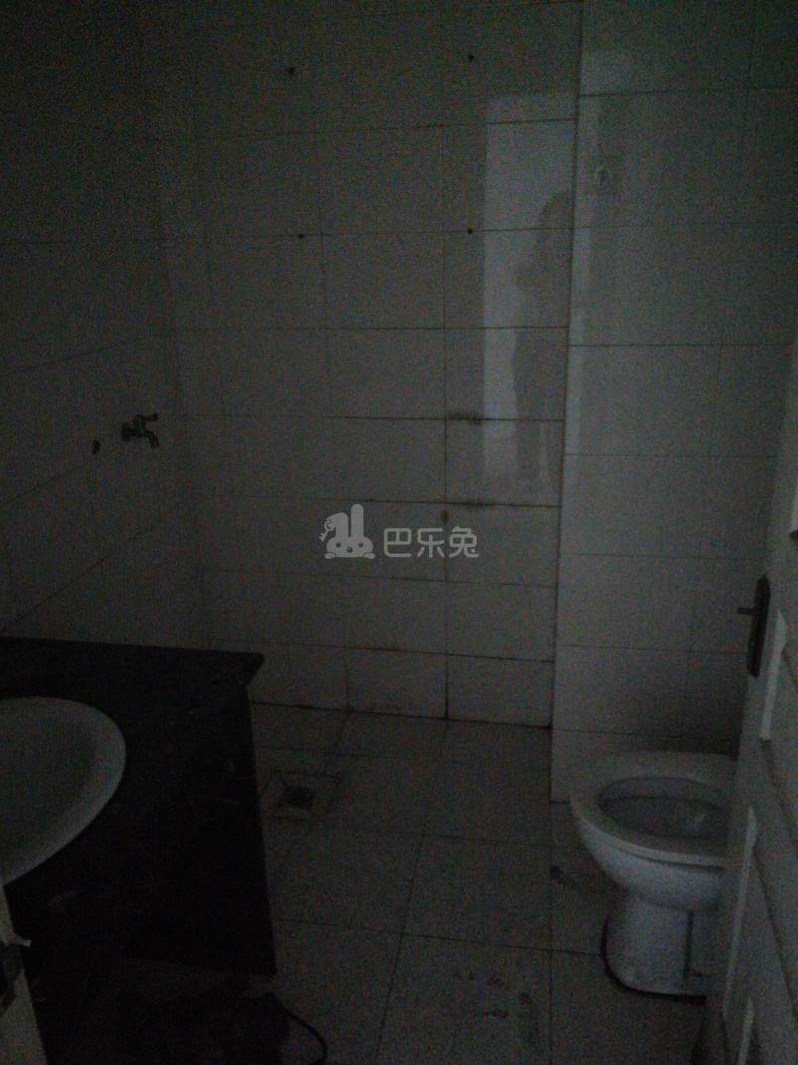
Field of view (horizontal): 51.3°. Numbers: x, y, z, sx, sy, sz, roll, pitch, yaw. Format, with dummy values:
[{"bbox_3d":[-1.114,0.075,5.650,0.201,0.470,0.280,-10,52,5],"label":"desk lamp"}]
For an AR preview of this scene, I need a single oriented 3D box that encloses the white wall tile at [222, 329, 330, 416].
[{"bbox_3d":[-0.360,-0.460,2.414,0.330,0.250,0.010,2,20,10],"label":"white wall tile"}]

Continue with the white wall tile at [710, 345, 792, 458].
[{"bbox_3d":[0.871,-0.286,1.831,0.330,0.251,0.010,2,20,9],"label":"white wall tile"}]

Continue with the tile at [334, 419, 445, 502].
[{"bbox_3d":[-0.027,-0.213,2.452,0.330,0.251,0.012,2,21,10],"label":"tile"}]

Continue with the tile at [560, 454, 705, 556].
[{"bbox_3d":[0.556,-0.064,1.991,0.334,0.251,0.012,2,21,10],"label":"tile"}]

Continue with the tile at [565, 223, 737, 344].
[{"bbox_3d":[0.539,-0.532,1.799,0.330,0.251,0.010,2,20,9],"label":"tile"}]

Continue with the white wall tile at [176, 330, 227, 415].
[{"bbox_3d":[-0.589,-0.471,2.466,0.131,0.251,0.012,2,21,10],"label":"white wall tile"}]

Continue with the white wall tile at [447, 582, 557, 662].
[{"bbox_3d":[0.312,0.270,2.551,0.330,0.251,0.010,2,20,9],"label":"white wall tile"}]

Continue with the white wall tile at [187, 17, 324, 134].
[{"bbox_3d":[-0.382,-1.167,2.150,0.329,0.250,0.010,2,21,10],"label":"white wall tile"}]

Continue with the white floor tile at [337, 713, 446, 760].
[{"bbox_3d":[-0.025,0.640,2.615,0.330,0.010,0.237,2,20,9],"label":"white floor tile"}]

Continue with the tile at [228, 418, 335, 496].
[{"bbox_3d":[-0.353,-0.223,2.501,0.330,0.250,0.010,2,20,10],"label":"tile"}]

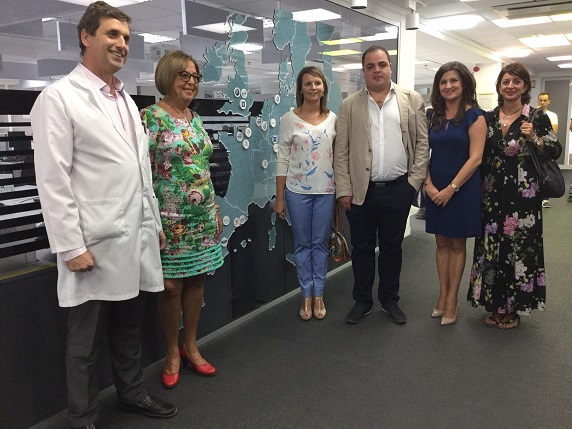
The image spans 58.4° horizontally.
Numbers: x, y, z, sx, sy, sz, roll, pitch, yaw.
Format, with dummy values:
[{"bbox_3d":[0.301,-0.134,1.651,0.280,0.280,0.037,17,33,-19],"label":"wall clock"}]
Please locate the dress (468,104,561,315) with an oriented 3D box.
[{"bbox_3d":[1.455,-0.029,3.313,0.540,1.348,0.340,3,11,22],"label":"dress"}]

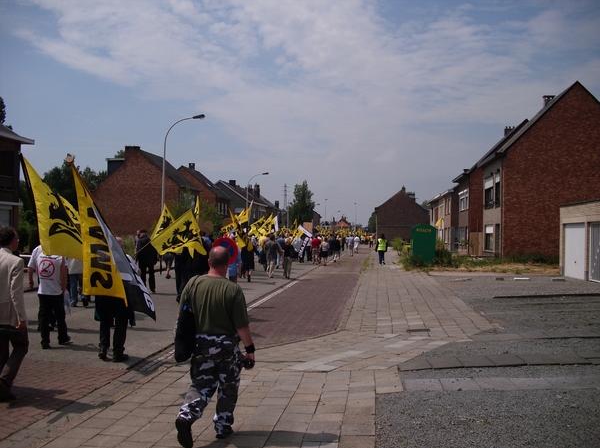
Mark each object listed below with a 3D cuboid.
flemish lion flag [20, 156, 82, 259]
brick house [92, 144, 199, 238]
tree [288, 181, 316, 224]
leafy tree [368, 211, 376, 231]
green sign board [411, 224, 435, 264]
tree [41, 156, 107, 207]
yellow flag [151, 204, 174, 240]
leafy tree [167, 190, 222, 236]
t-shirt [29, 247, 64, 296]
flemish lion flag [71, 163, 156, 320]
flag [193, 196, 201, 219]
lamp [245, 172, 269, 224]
[{"bbox_3d":[-3.696,-0.246,9.300,0.900,1.500,0.450,1,-1,-11],"label":"flemish lion flag"},{"bbox_3d":[-14.505,-2.086,60.903,8.400,9.600,6.900,0,-1,7],"label":"brick house"},{"bbox_3d":[0.311,-1.751,97.000,4.100,10.500,4.100,0,-1,7],"label":"tree"},{"bbox_3d":[13.731,0.756,112.000,3.600,6.000,3.600,0,-1,7],"label":"leafy tree"},{"bbox_3d":[7.182,1.234,36.200,1.320,2.300,1.200,0,-1,7],"label":"green sign board"},{"bbox_3d":[-23.851,-2.313,66.000,6.000,9.800,6.000,0,-1,7],"label":"tree"},{"bbox_3d":[-3.828,-0.070,17.500,0.800,1.050,0.350,0,-1,0],"label":"yellow flag"},{"bbox_3d":[-8.077,-0.067,48.000,3.800,5.200,3.800,0,-1,7],"label":"leafy tree"},{"bbox_3d":[-3.973,0.746,9.800,0.520,0.740,0.300,0,-1,7],"label":"t-shirt"},{"bbox_3d":[-2.511,0.236,8.400,1.100,2.000,0.500,0,-1,0],"label":"flemish lion flag"},{"bbox_3d":[-3.815,-0.571,23.000,0.320,0.950,0.300,0,-1,0],"label":"flag"},{"bbox_3d":[-4.058,-1.129,60.000,2.100,7.900,0.300,0,-1,7],"label":"lamp"}]

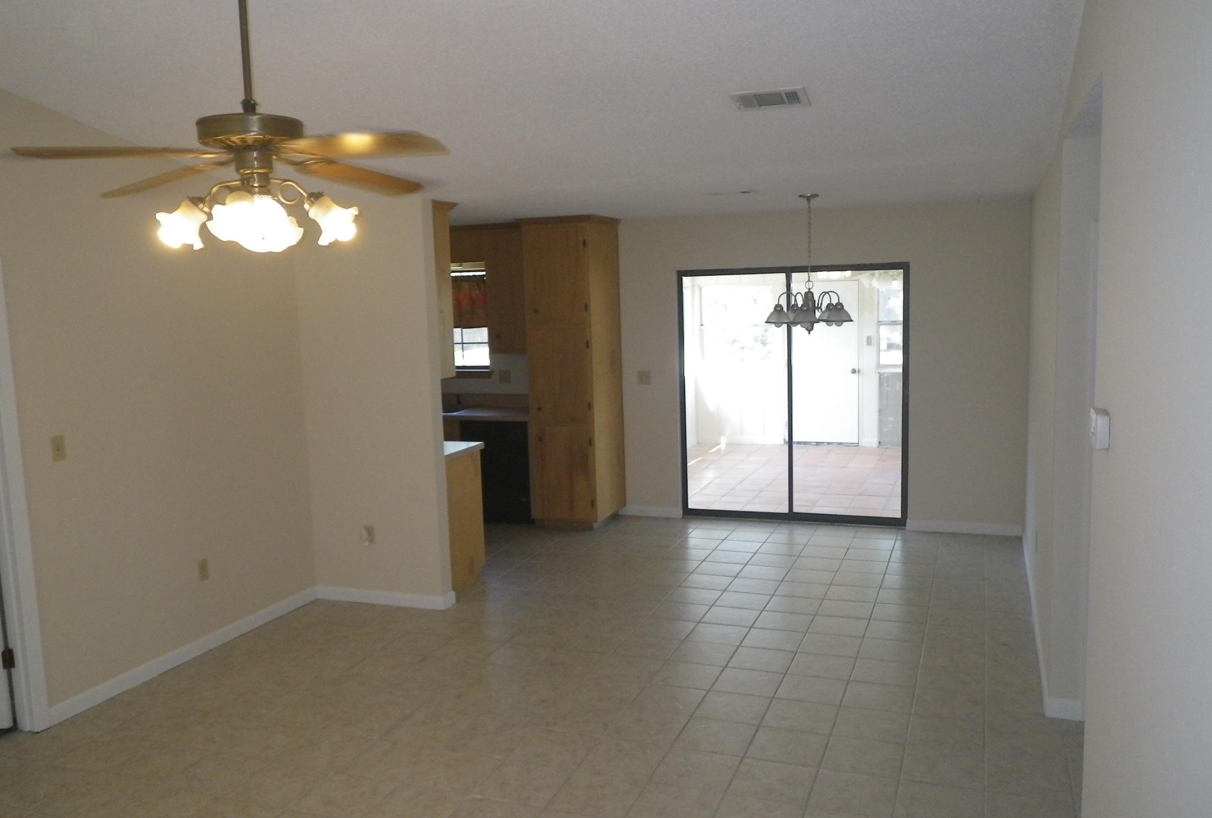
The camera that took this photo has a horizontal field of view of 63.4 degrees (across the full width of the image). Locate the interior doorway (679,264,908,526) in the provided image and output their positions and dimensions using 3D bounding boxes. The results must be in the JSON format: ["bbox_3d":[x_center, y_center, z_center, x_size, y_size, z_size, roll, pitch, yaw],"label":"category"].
[{"bbox_3d":[1.457,-0.098,7.792,1.815,2.047,0.110,1,7,21],"label":"interior doorway"}]

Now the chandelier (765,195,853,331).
[{"bbox_3d":[1.332,-0.935,6.418,0.575,0.907,0.575,1,7,21],"label":"chandelier"}]

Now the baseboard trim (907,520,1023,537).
[{"bbox_3d":[2.708,0.902,7.419,0.810,0.082,0.018,1,7,21],"label":"baseboard trim"}]

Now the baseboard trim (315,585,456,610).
[{"bbox_3d":[-1.406,1.168,6.079,0.907,0.082,0.020,1,7,21],"label":"baseboard trim"}]

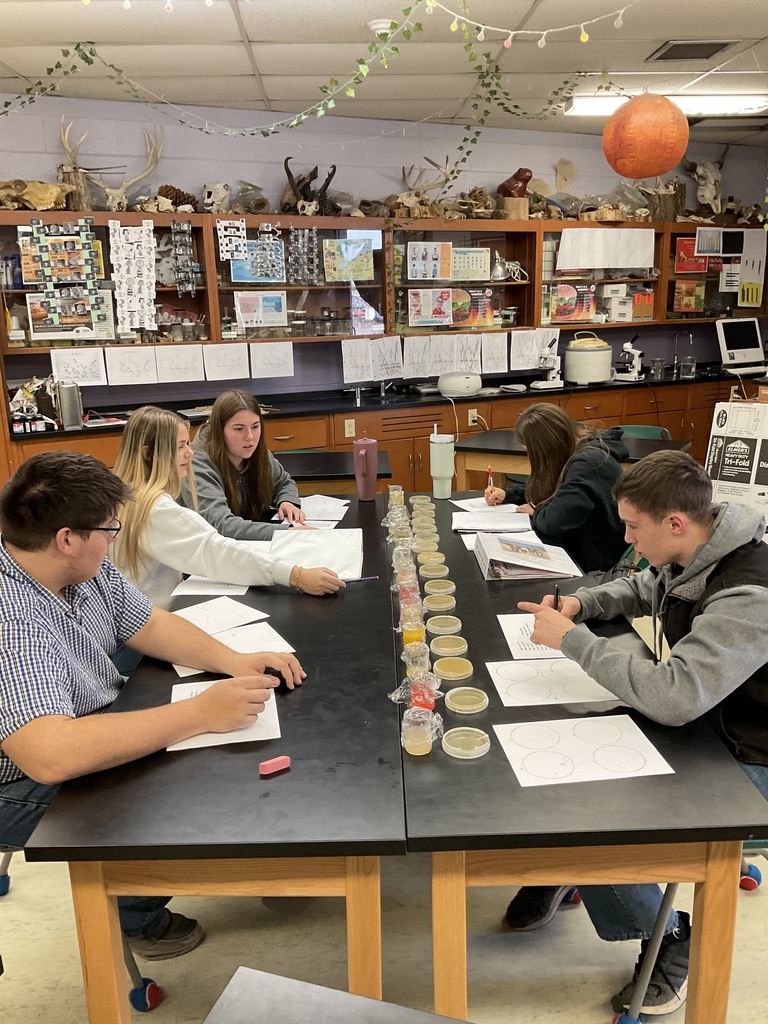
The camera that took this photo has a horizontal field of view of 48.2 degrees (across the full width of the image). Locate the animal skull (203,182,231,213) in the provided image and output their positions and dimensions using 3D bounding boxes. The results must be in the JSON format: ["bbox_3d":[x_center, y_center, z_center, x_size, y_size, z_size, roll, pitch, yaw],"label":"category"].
[{"bbox_3d":[-1.016,-1.914,5.220,0.135,0.170,0.175,4,15,19],"label":"animal skull"}]

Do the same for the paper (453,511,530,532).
[{"bbox_3d":[0.395,0.041,3.156,0.280,0.018,0.235,1,14,7],"label":"paper"}]

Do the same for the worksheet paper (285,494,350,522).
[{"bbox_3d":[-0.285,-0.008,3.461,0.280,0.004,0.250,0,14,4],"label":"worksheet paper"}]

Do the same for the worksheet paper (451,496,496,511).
[{"bbox_3d":[0.438,-0.040,3.518,0.279,0.004,0.216,-5,15,-15],"label":"worksheet paper"}]

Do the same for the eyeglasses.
[{"bbox_3d":[-0.612,0.022,1.671,0.138,0.043,0.142,11,9,40],"label":"eyeglasses"}]

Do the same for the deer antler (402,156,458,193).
[{"bbox_3d":[0.311,-2.258,5.740,0.340,0.220,0.250,6,16,26],"label":"deer antler"}]

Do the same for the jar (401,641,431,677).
[{"bbox_3d":[0.074,0.335,1.931,0.055,0.068,0.055,-1,14,0],"label":"jar"}]

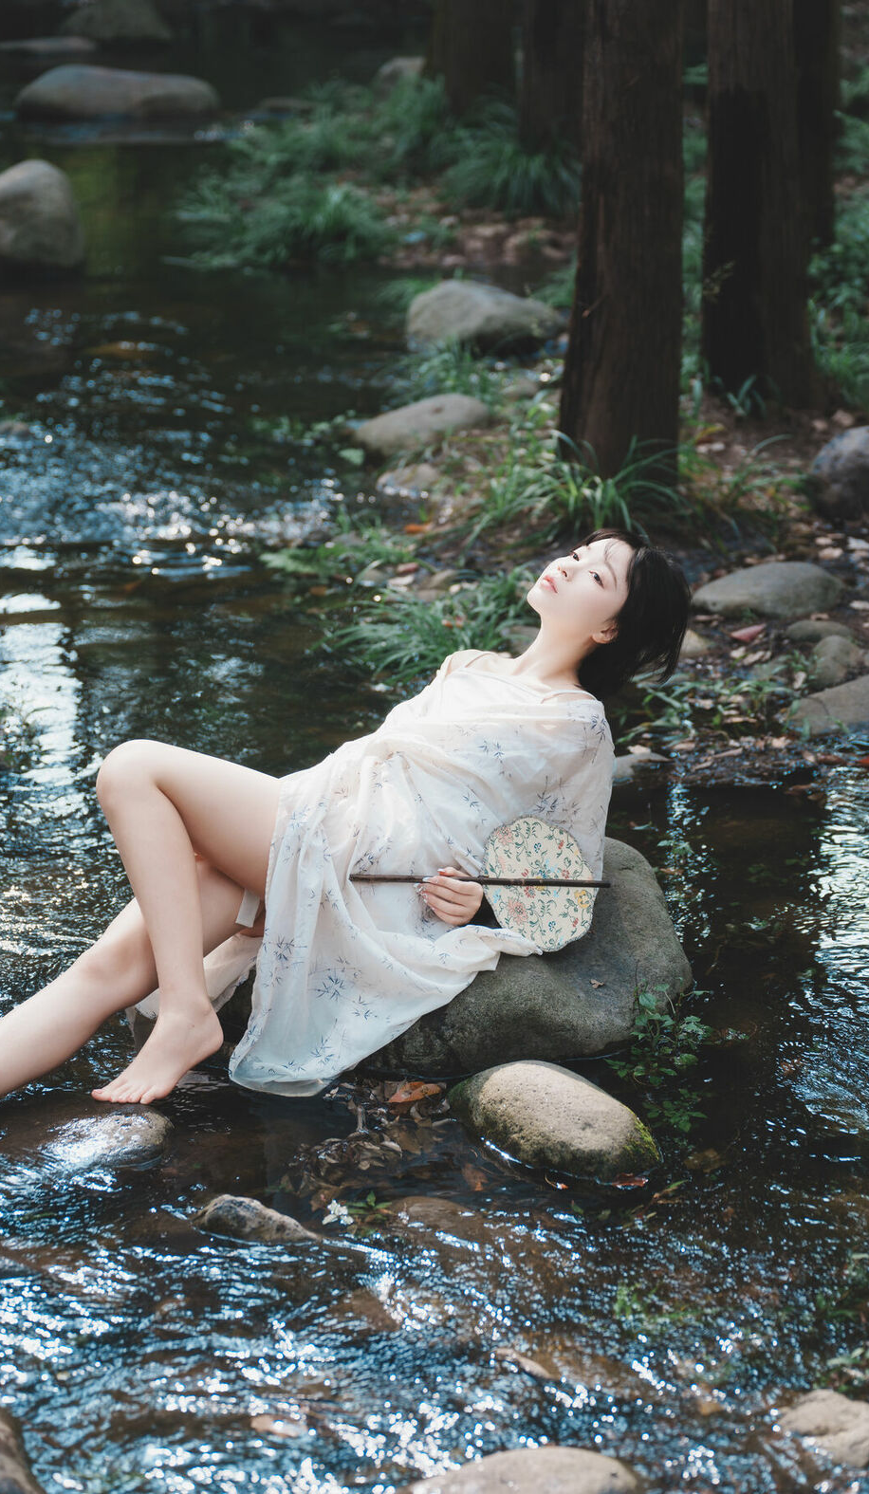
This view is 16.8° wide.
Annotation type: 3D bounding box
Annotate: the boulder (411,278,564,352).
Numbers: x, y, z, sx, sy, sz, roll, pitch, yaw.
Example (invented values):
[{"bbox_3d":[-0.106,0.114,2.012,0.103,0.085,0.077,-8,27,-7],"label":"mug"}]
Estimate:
[{"bbox_3d":[0.161,-1.353,9.241,0.501,0.227,0.351,3,19,9],"label":"boulder"}]

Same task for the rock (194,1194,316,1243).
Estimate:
[{"bbox_3d":[-0.243,0.641,3.990,0.165,0.068,0.100,6,20,16],"label":"rock"}]

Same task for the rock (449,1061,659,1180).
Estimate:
[{"bbox_3d":[0.167,0.523,4.138,0.309,0.147,0.210,8,20,24],"label":"rock"}]

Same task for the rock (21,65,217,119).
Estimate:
[{"bbox_3d":[-1.571,-3.241,14.606,0.999,0.259,0.600,0,19,0],"label":"rock"}]

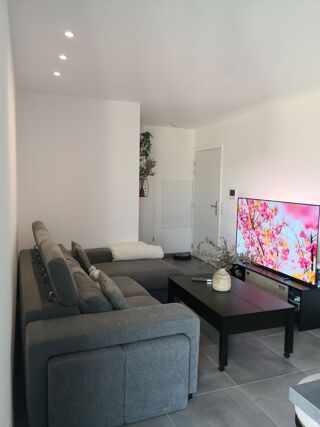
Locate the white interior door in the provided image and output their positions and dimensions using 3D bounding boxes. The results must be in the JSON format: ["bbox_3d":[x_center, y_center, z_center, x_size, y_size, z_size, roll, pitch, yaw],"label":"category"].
[{"bbox_3d":[0.870,-0.147,6.235,0.050,2.070,0.940,-1,5,-21],"label":"white interior door"}]

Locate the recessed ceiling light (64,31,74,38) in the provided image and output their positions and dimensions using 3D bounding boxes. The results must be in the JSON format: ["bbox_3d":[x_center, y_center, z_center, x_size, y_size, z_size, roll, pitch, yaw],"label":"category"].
[{"bbox_3d":[-0.684,-1.356,2.518,0.083,0.030,0.083,-1,5,-21],"label":"recessed ceiling light"}]

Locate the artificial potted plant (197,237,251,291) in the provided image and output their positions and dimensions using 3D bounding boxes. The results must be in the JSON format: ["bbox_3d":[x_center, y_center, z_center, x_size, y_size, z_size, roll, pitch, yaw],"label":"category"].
[{"bbox_3d":[0.609,0.484,3.170,0.490,0.470,0.400,2,5,11],"label":"artificial potted plant"}]

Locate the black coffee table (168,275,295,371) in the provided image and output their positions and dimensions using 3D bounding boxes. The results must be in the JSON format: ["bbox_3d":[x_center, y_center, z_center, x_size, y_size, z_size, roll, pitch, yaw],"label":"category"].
[{"bbox_3d":[0.602,0.942,3.146,0.681,0.439,1.114,-1,5,-21],"label":"black coffee table"}]

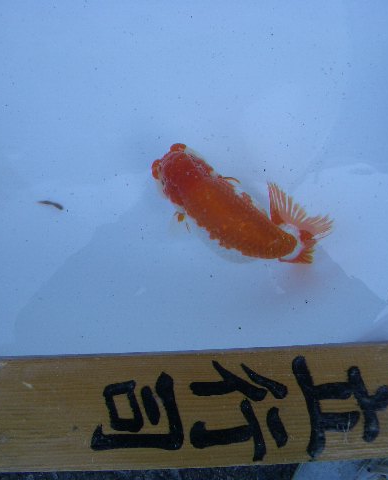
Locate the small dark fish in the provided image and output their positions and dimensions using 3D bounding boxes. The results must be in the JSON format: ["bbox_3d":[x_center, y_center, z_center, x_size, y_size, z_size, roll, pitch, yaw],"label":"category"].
[{"bbox_3d":[-0.109,-0.026,0.490,0.021,0.004,0.005,15,84,0],"label":"small dark fish"}]

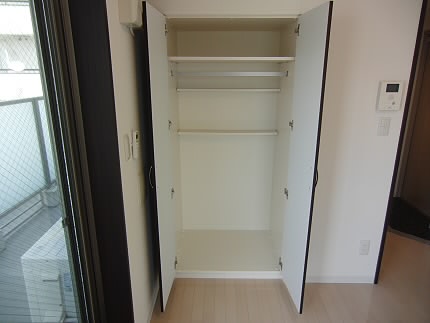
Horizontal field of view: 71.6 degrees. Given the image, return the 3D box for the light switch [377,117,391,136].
[{"bbox_3d":[1.078,-0.221,1.904,0.070,0.120,0.012,0,16,0],"label":"light switch"}]

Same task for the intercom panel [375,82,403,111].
[{"bbox_3d":[1.078,-0.406,1.843,0.132,0.182,0.030,0,16,0],"label":"intercom panel"}]

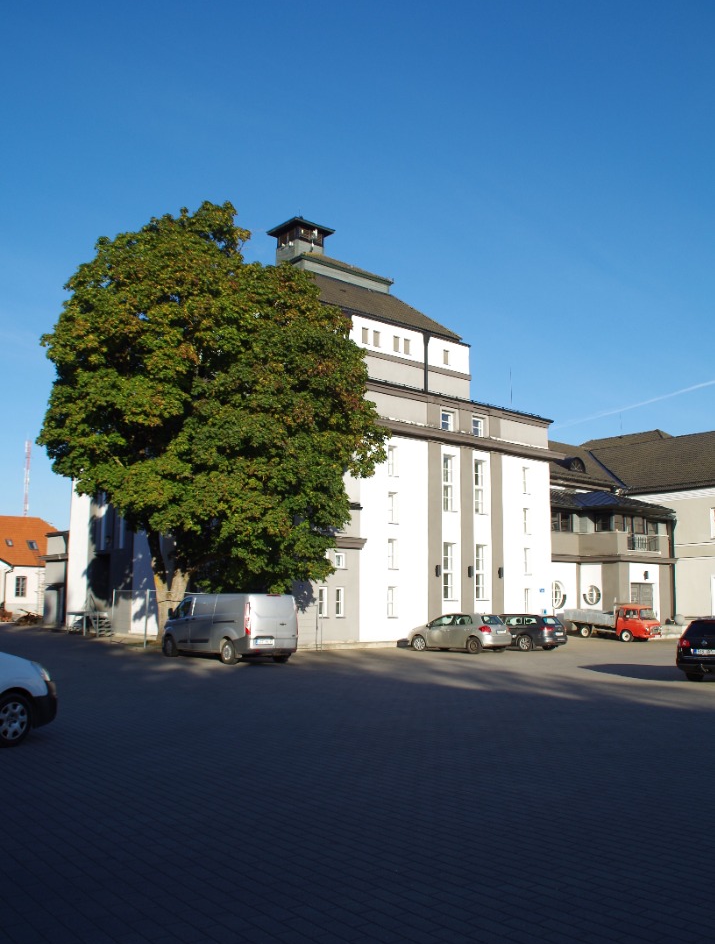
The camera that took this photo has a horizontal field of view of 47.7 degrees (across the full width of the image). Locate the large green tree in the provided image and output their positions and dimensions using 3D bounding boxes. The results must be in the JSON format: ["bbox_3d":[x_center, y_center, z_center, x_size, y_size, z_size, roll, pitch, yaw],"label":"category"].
[{"bbox_3d":[-5.572,-2.123,31.301,13.400,17.700,12.300,1,-9,0],"label":"large green tree"}]

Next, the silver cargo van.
[{"bbox_3d":[-4.197,4.924,25.536,2.030,2.020,5.300,9,-12,-41],"label":"silver cargo van"}]

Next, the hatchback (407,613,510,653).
[{"bbox_3d":[3.936,6.241,31.521,4.220,1.500,1.770,-8,-13,44],"label":"hatchback"}]

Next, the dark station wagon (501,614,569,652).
[{"bbox_3d":[6.660,6.729,34.386,1.820,1.500,4.700,8,-12,-40],"label":"dark station wagon"}]

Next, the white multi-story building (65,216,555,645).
[{"bbox_3d":[-3.533,-2.780,45.576,16.900,23.500,23.000,8,-11,-38],"label":"white multi-story building"}]

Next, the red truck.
[{"bbox_3d":[13.098,7.699,41.333,1.860,1.920,4.650,8,-12,-40],"label":"red truck"}]

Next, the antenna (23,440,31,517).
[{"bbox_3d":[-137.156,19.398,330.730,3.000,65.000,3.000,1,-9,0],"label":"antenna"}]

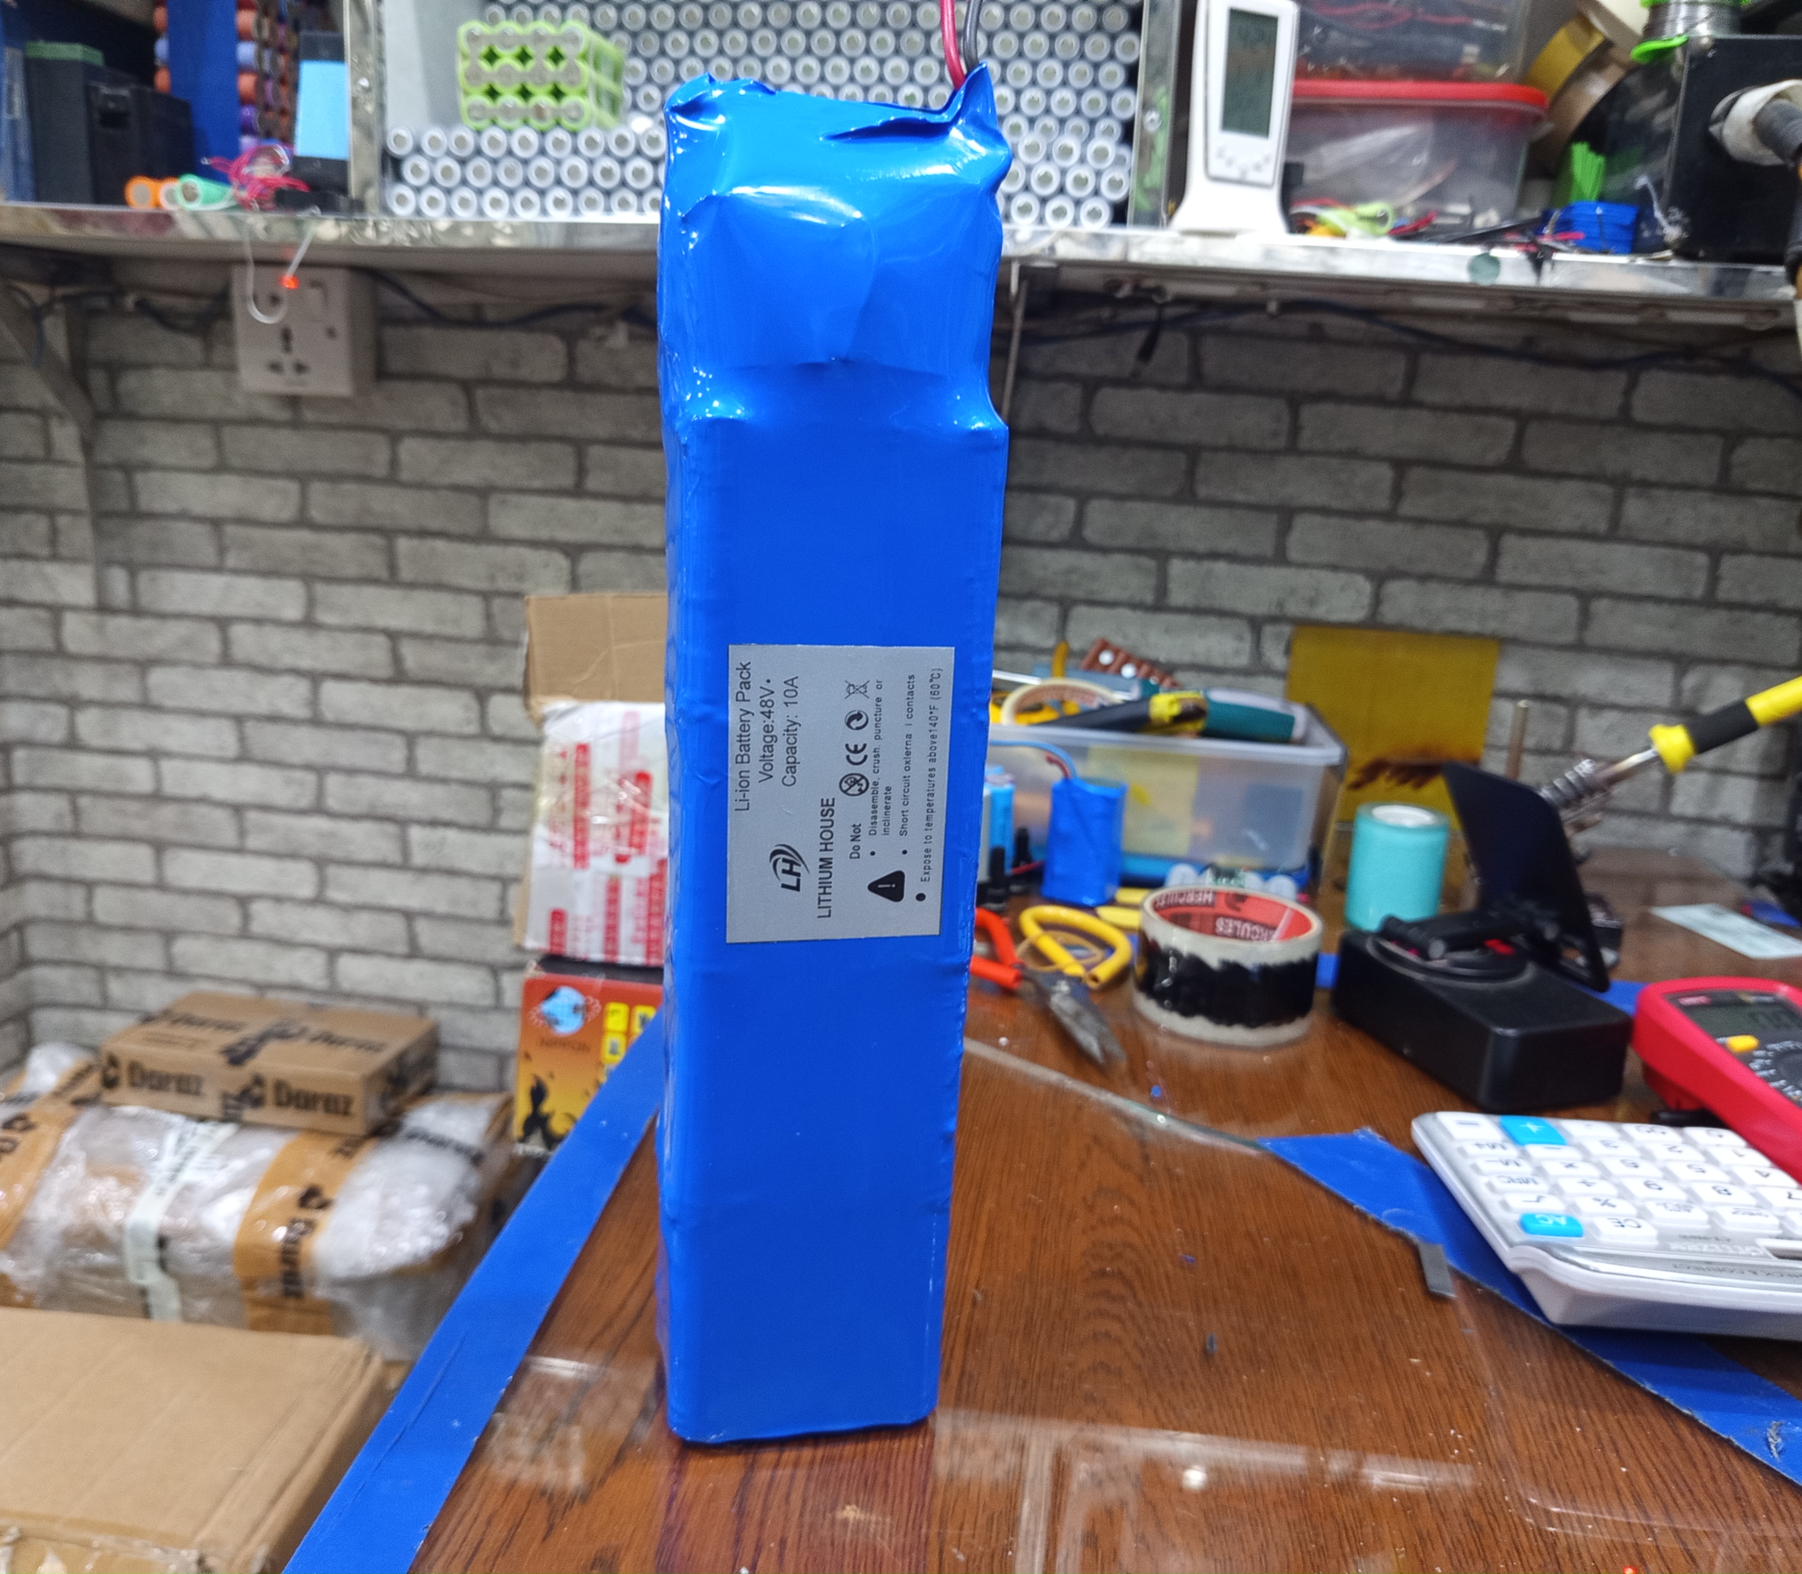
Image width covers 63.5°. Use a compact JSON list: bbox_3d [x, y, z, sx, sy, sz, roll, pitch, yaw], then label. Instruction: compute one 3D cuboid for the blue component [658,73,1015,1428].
[{"bbox_3d":[-0.024,0.002,0.380,0.072,0.328,0.072,1,15,-9],"label":"blue component"}]

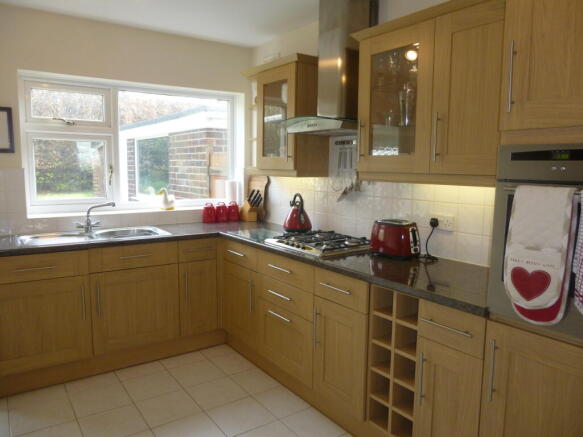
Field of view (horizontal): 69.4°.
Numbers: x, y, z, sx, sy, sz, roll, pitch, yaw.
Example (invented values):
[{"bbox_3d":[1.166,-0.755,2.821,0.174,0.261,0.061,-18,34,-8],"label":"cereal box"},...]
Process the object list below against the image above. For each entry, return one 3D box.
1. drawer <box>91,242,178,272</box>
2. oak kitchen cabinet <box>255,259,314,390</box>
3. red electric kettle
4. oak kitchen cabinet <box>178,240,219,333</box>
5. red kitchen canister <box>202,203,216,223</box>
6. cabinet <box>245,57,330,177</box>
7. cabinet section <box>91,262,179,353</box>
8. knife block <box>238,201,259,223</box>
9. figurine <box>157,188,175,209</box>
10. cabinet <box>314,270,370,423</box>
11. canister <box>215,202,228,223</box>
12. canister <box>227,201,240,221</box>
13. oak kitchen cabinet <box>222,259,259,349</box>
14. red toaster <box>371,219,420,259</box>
[{"bbox_3d":[-1.186,0.236,3.048,0.591,0.163,0.480,-4,8,-36],"label":"drawer"},{"bbox_3d":[0.182,0.567,2.780,0.580,0.730,0.605,-4,8,-36],"label":"oak kitchen cabinet"},{"bbox_3d":[0.047,-0.038,3.146,0.215,0.305,0.225,1,7,0],"label":"red electric kettle"},{"bbox_3d":[-0.854,0.481,3.374,0.301,0.715,0.560,-4,8,-36],"label":"oak kitchen cabinet"},{"bbox_3d":[-0.723,-0.045,3.704,0.114,0.179,0.114,1,7,0],"label":"red kitchen canister"},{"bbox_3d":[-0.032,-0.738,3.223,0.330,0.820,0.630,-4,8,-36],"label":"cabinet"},{"bbox_3d":[-1.218,0.590,3.132,0.595,0.560,0.550,-4,8,-35],"label":"cabinet section"},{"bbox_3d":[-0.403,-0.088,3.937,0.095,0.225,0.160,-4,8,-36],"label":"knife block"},{"bbox_3d":[-1.074,-0.163,3.616,0.155,0.185,0.090,-4,8,-36],"label":"figurine"},{"bbox_3d":[0.464,0.622,2.357,0.560,0.715,0.407,-4,8,-36],"label":"cabinet"},{"bbox_3d":[-0.631,-0.053,3.811,0.110,0.177,0.110,1,6,0],"label":"canister"},{"bbox_3d":[-0.528,-0.064,3.845,0.114,0.189,0.114,1,7,0],"label":"canister"},{"bbox_3d":[-0.138,0.567,3.222,0.580,0.610,0.485,-4,8,-36],"label":"oak kitchen cabinet"},{"bbox_3d":[0.590,0.120,2.389,0.270,0.190,0.175,4,7,29],"label":"red toaster"}]

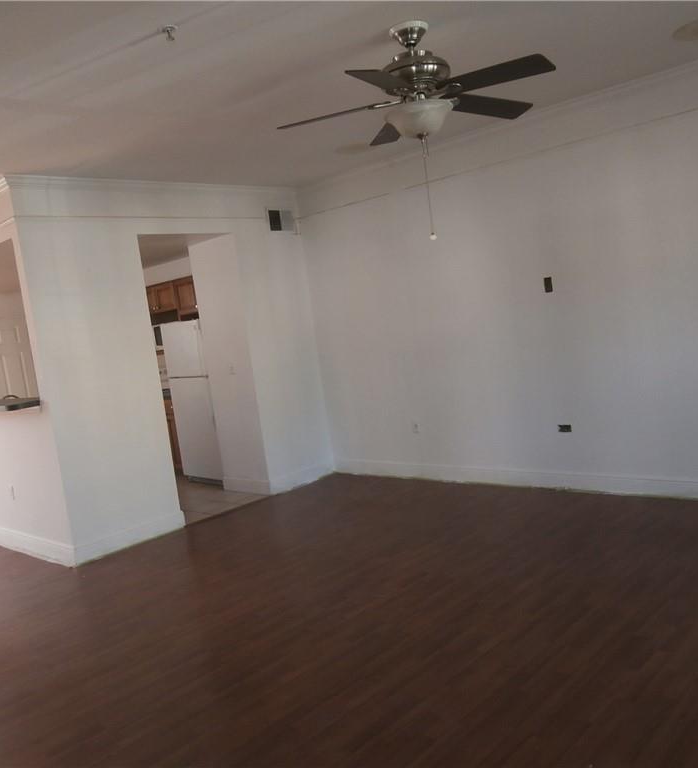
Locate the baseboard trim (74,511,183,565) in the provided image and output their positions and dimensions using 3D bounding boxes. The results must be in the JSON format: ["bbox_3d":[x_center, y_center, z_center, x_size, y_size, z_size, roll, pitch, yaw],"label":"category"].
[{"bbox_3d":[-1.651,1.163,5.395,0.021,0.127,0.943,-3,7,44],"label":"baseboard trim"}]

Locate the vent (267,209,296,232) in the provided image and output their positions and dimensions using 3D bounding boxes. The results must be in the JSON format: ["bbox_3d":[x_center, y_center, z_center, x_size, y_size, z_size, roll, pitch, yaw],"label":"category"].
[{"bbox_3d":[-0.618,-1.520,6.609,0.030,0.212,0.337,-3,7,44],"label":"vent"}]

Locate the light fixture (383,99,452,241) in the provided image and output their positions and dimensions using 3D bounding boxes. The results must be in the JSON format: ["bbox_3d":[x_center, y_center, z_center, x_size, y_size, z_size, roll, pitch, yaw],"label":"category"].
[{"bbox_3d":[0.357,-0.976,3.265,0.307,0.623,0.307,-8,5,1],"label":"light fixture"}]

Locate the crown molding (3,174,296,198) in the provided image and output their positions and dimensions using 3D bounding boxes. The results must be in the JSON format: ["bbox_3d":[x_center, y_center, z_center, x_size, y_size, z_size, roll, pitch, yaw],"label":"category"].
[{"bbox_3d":[-1.407,-1.578,5.753,0.057,0.088,2.734,-3,7,44],"label":"crown molding"}]

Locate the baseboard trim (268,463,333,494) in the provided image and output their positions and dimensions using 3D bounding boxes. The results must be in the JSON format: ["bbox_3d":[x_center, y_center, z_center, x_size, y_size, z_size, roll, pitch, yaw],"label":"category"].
[{"bbox_3d":[-0.425,0.875,6.696,0.021,0.127,0.809,-3,7,44],"label":"baseboard trim"}]

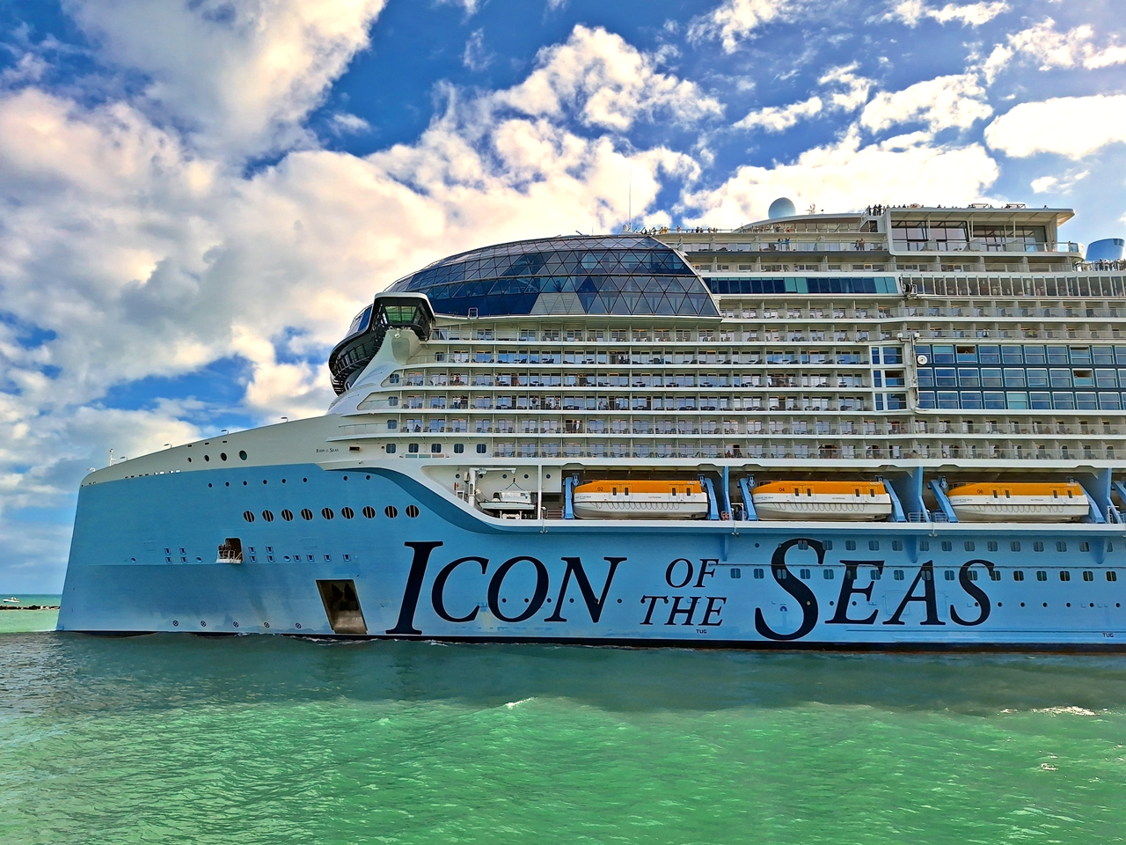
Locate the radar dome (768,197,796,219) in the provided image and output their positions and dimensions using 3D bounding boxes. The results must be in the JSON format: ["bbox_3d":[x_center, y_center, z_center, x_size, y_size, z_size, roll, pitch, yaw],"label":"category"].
[{"bbox_3d":[30.100,-29.100,102.800,3.650,3.500,3.650,0,-13,0],"label":"radar dome"}]

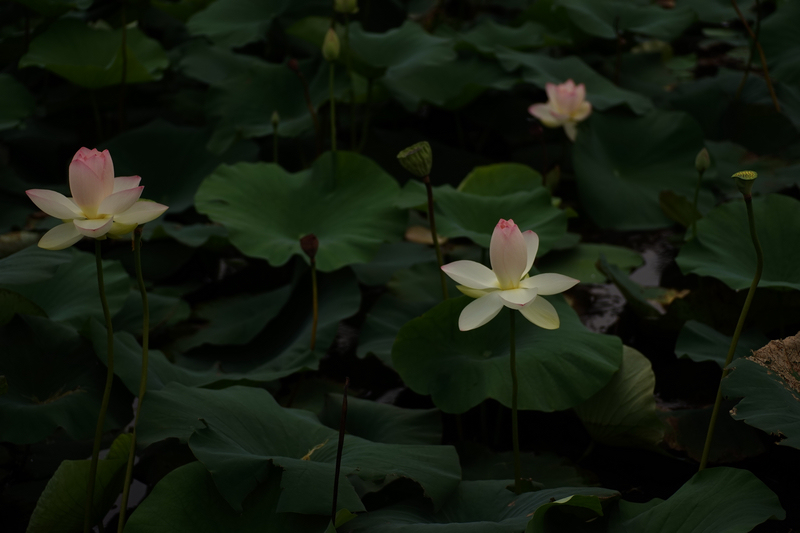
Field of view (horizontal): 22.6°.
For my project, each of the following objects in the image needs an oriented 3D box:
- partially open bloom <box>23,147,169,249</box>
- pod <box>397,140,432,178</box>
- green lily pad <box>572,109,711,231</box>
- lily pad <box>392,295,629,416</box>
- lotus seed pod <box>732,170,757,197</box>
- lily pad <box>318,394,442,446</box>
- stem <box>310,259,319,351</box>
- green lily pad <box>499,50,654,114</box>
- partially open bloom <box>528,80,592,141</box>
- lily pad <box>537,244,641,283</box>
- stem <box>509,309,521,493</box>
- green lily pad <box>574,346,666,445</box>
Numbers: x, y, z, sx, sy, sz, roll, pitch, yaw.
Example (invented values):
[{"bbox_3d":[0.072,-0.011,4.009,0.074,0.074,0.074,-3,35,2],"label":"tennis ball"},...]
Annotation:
[{"bbox_3d":[-0.443,-0.103,2.930,0.205,0.135,0.185,0,20,0],"label":"partially open bloom"},{"bbox_3d":[0.026,-0.195,3.650,0.062,0.055,0.060,-22,11,0],"label":"pod"},{"bbox_3d":[0.628,-0.250,5.200,0.360,0.100,0.350,0,51,0],"label":"green lily pad"},{"bbox_3d":[0.169,0.143,3.150,0.365,0.085,0.320,0,20,0],"label":"lily pad"},{"bbox_3d":[0.569,-0.137,3.300,0.040,0.038,0.040,0,19,0],"label":"lotus seed pod"},{"bbox_3d":[-0.029,0.237,3.000,0.210,0.070,0.200,0,20,0],"label":"lily pad"},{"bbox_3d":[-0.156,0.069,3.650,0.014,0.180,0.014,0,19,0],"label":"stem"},{"bbox_3d":[0.419,-0.444,4.800,0.370,0.090,0.310,0,20,0],"label":"green lily pad"},{"bbox_3d":[0.417,-0.408,5.200,0.165,0.145,0.155,0,19,0],"label":"partially open bloom"},{"bbox_3d":[0.460,-0.007,4.850,0.260,0.040,0.280,0,19,0],"label":"lily pad"},{"bbox_3d":[0.172,0.201,3.000,0.014,0.300,0.013,-1,20,0],"label":"stem"},{"bbox_3d":[0.346,0.208,3.200,0.180,0.150,0.140,0,20,0],"label":"green lily pad"}]

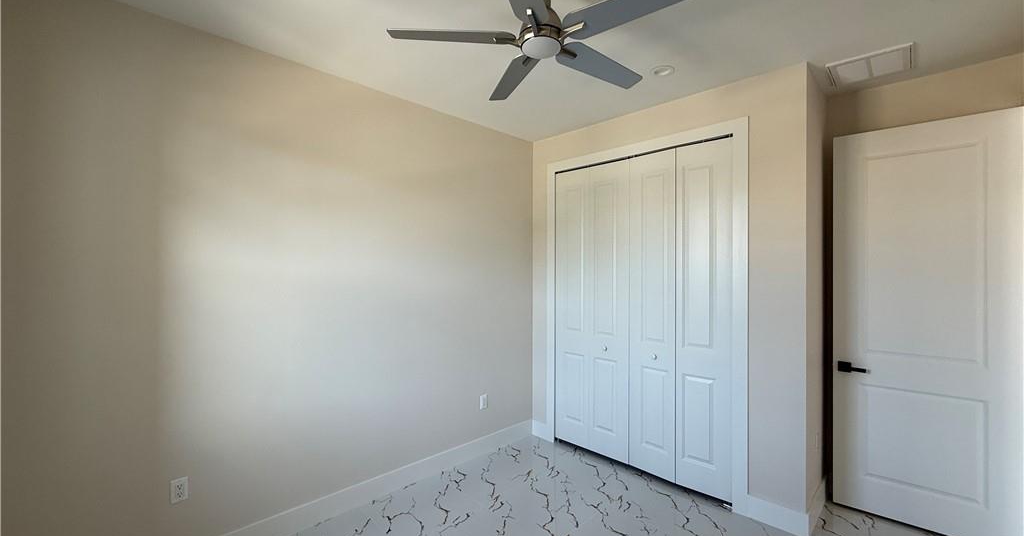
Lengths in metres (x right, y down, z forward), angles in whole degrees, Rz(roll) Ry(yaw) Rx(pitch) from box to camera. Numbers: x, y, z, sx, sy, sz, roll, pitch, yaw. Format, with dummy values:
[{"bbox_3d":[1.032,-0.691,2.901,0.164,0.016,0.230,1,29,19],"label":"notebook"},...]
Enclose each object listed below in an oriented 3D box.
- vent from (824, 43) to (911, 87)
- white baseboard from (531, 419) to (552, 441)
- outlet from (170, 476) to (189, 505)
[{"bbox_3d":[2.167,-1.202,2.511,0.384,0.022,0.424,0,0,45],"label":"vent"},{"bbox_3d":[0.289,1.524,3.890,0.250,0.142,0.018,0,0,45],"label":"white baseboard"},{"bbox_3d":[-1.671,1.118,2.081,0.009,0.114,0.069,0,0,45],"label":"outlet"}]

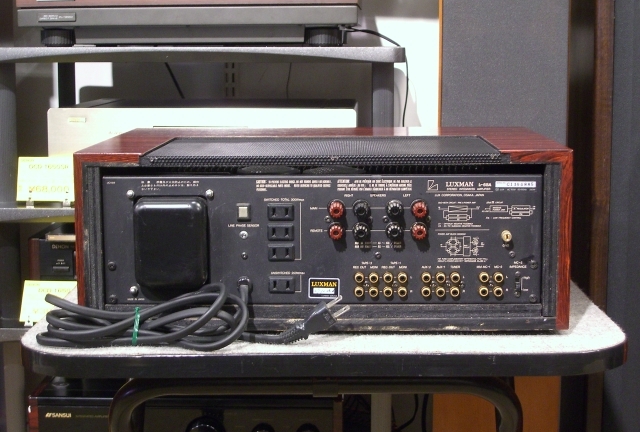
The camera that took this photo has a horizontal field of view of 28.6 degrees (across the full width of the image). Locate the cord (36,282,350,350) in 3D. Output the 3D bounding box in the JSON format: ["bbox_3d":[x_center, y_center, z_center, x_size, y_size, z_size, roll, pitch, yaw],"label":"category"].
[{"bbox_3d":[-0.123,0.091,1.222,0.296,0.061,0.085,0,8,2],"label":"cord"}]

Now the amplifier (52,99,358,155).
[{"bbox_3d":[-0.156,-0.106,1.937,0.434,0.135,0.335,0,8,3],"label":"amplifier"}]

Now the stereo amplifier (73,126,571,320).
[{"bbox_3d":[0.009,0.002,1.421,0.485,0.181,0.385,0,8,2],"label":"stereo amplifier"}]

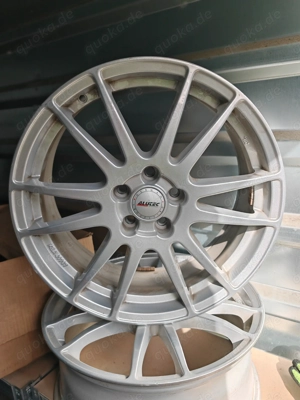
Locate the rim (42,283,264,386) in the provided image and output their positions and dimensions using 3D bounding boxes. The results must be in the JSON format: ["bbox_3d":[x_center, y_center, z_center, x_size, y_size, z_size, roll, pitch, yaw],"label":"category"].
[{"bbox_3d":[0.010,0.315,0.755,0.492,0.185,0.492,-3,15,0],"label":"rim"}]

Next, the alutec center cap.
[{"bbox_3d":[-0.002,0.007,0.577,0.064,0.064,0.015,-3,15,-1],"label":"alutec center cap"}]

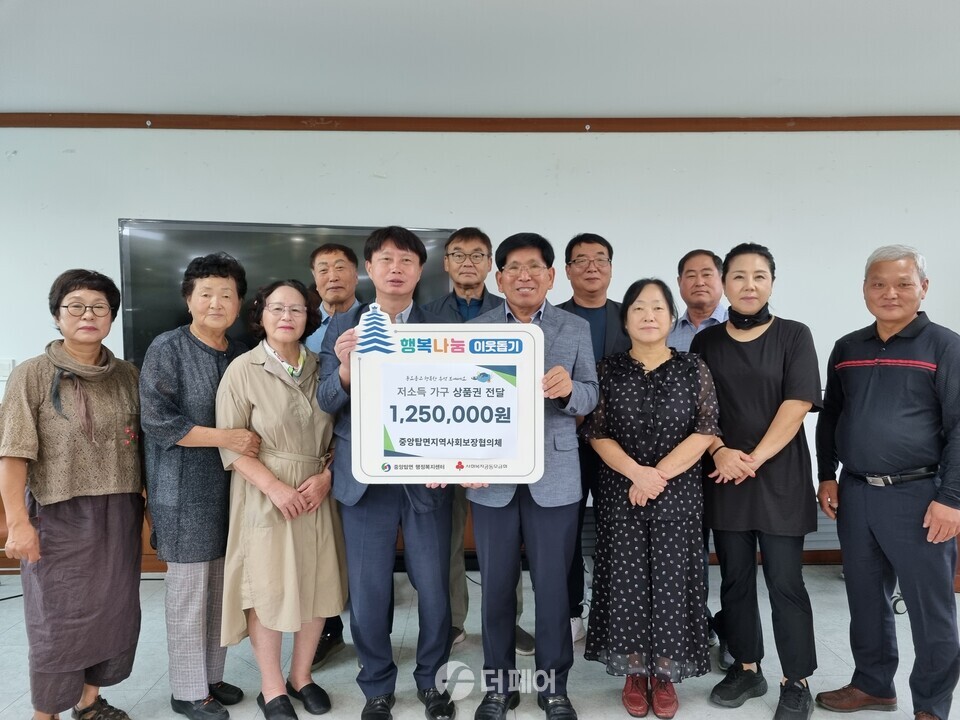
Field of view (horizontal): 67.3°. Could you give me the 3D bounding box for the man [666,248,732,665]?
[{"bbox_3d":[0.937,0.369,3.005,0.500,1.664,0.320,0,1,12],"label":"man"}]

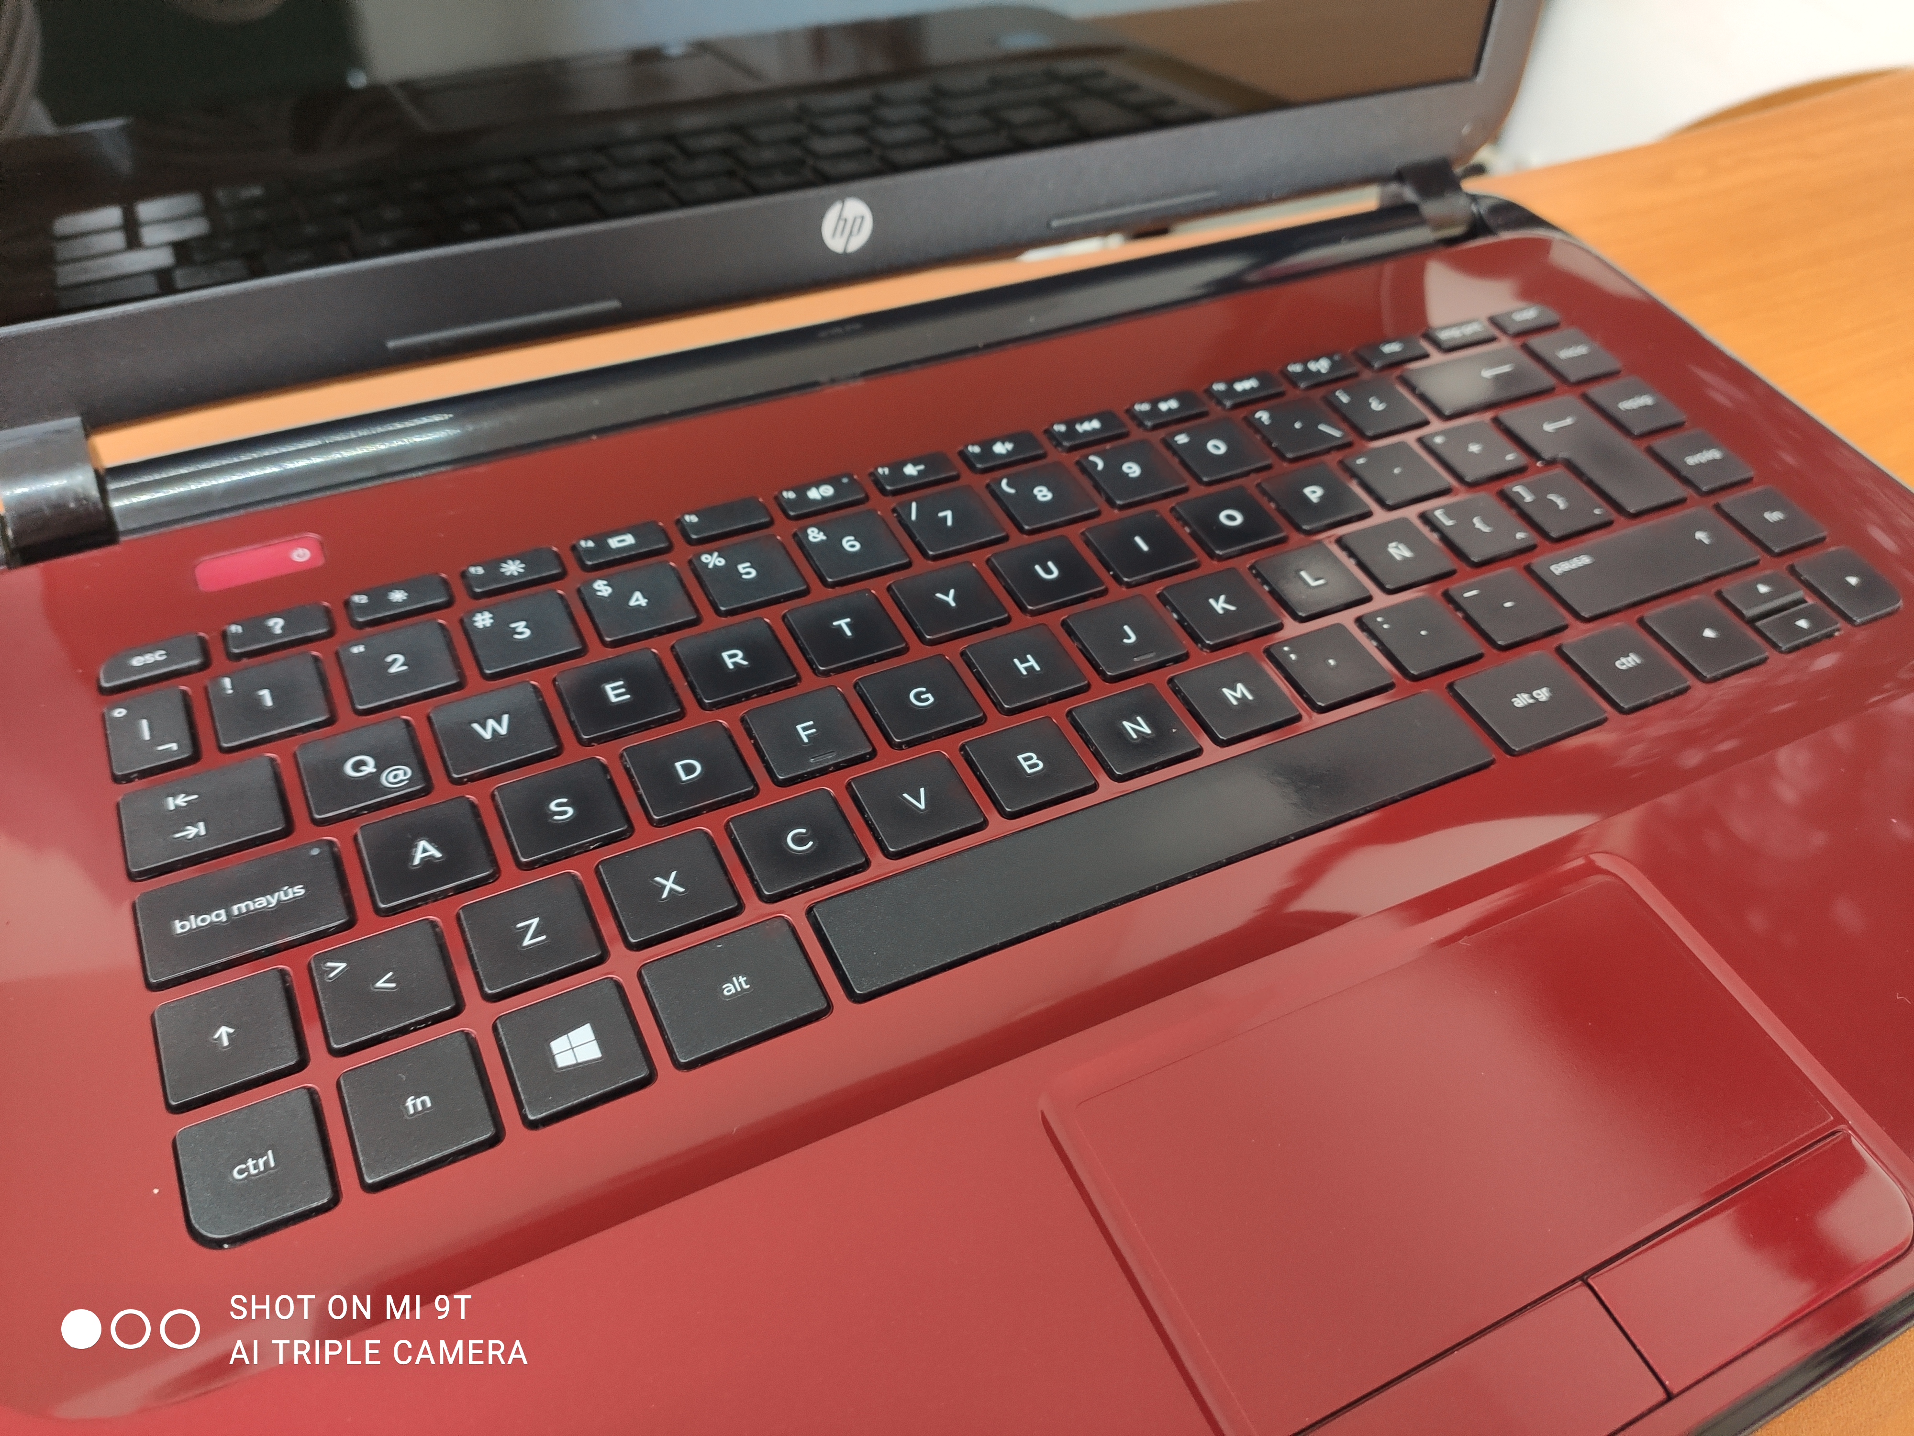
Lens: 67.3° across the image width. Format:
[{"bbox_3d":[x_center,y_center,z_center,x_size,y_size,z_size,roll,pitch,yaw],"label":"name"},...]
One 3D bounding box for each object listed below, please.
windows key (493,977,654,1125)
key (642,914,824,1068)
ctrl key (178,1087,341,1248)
[{"bbox_3d":[-0.047,0.041,0.177,0.016,0.003,0.016,-17,52,-21],"label":"windows key"},{"bbox_3d":[-0.028,0.035,0.184,0.020,0.003,0.016,-17,52,-21],"label":"key"},{"bbox_3d":[-0.080,0.051,0.164,0.016,0.003,0.016,-17,52,-21],"label":"ctrl key"}]

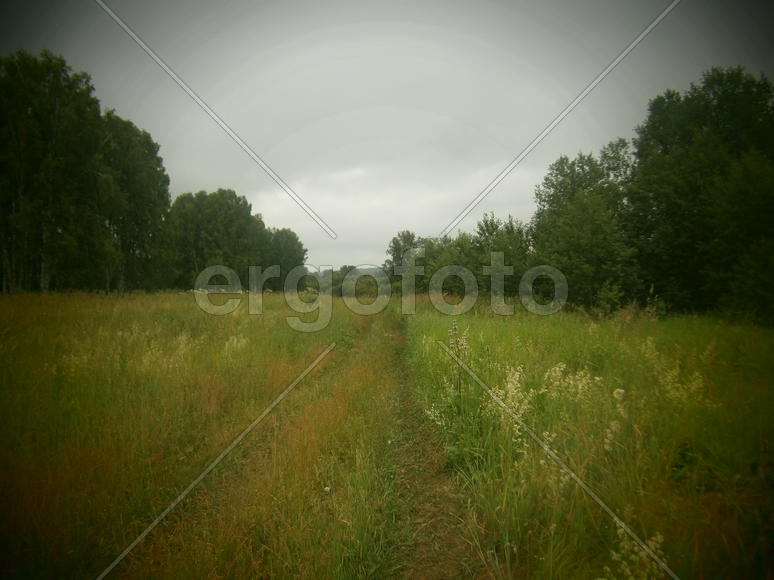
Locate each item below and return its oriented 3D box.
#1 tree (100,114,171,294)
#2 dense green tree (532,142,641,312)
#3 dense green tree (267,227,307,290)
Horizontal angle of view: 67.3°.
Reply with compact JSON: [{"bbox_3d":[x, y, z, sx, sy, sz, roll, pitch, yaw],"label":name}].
[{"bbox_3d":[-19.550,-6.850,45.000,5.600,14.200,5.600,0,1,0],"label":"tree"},{"bbox_3d":[9.175,-2.950,27.000,4.867,7.619,4.800,0,1,0],"label":"dense green tree"},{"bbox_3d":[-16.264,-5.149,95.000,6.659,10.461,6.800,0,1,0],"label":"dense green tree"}]

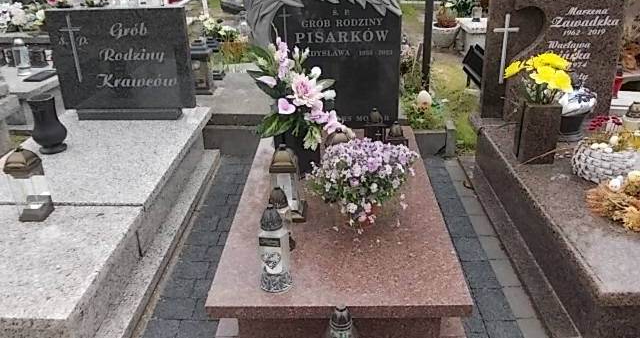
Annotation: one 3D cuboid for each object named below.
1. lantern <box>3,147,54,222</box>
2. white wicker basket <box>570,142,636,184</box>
[{"bbox_3d":[-1.281,0.061,2.268,0.119,0.327,0.119,-1,26,2],"label":"lantern"},{"bbox_3d":[1.349,-0.053,2.393,0.297,0.157,0.235,-1,26,2],"label":"white wicker basket"}]

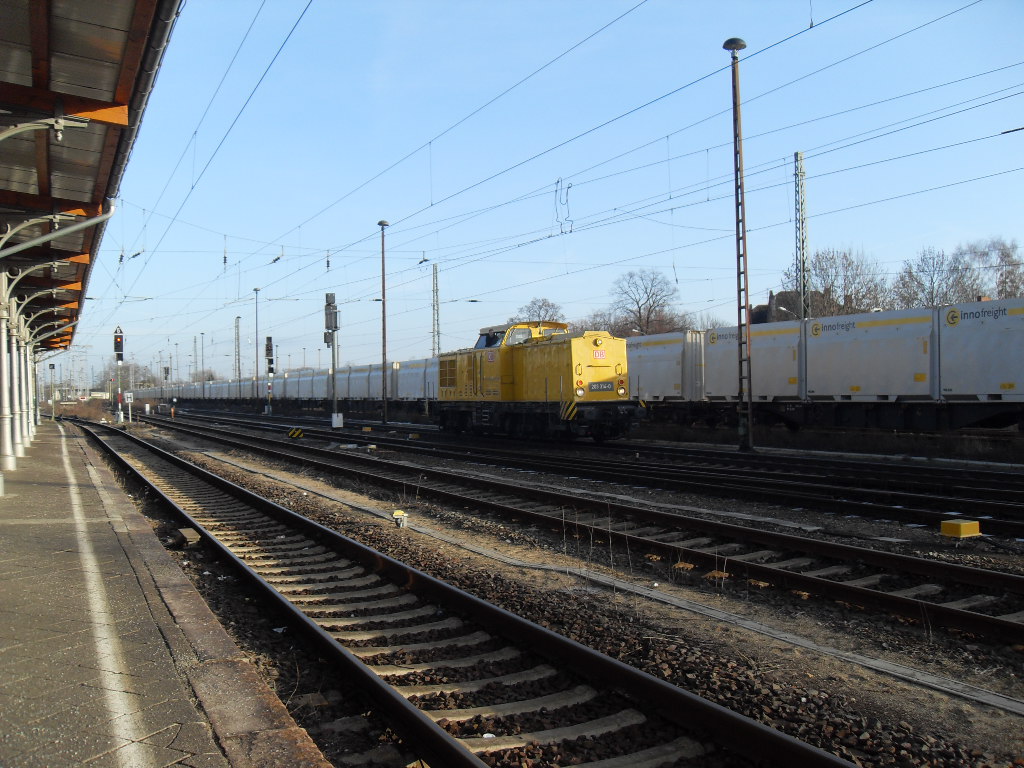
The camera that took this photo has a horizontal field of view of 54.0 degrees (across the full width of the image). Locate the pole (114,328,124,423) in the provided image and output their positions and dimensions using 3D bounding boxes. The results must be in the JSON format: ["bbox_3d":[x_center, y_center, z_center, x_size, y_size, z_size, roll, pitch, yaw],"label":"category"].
[{"bbox_3d":[-28.100,-0.670,72.000,0.680,6.950,0.600,-1,0,-23],"label":"pole"}]

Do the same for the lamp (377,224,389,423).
[{"bbox_3d":[-7.850,-3.820,62.000,0.700,12.400,0.700,-1,0,-23],"label":"lamp"}]

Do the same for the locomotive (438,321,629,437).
[{"bbox_3d":[0.450,-0.140,37.400,3.000,4.260,14.100,-1,0,-23],"label":"locomotive"}]

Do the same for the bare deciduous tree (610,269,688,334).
[{"bbox_3d":[15.000,-5.250,110.000,8.400,14.300,8.300,-1,0,-23],"label":"bare deciduous tree"}]

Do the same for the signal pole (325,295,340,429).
[{"bbox_3d":[-9.600,-1.270,54.300,0.800,7.250,0.650,-1,0,-23],"label":"signal pole"}]

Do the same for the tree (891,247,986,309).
[{"bbox_3d":[38.200,-5.400,90.000,8.400,13.700,8.200,-1,0,-23],"label":"tree"}]

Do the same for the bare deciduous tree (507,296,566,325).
[{"bbox_3d":[3.500,-4.800,138.000,7.700,14.000,7.600,-1,0,-23],"label":"bare deciduous tree"}]

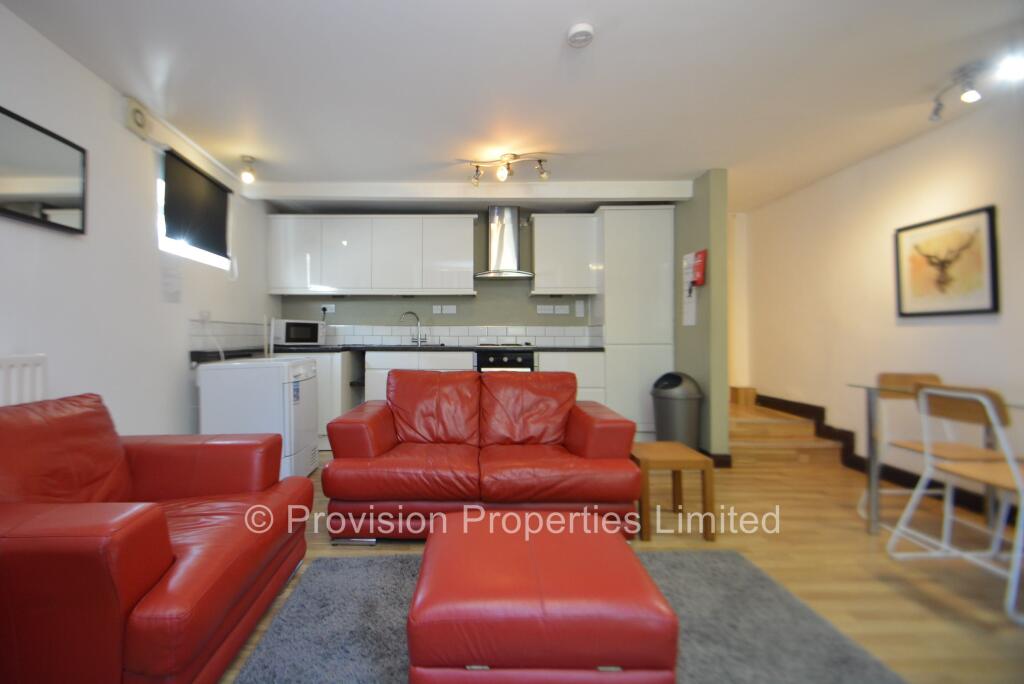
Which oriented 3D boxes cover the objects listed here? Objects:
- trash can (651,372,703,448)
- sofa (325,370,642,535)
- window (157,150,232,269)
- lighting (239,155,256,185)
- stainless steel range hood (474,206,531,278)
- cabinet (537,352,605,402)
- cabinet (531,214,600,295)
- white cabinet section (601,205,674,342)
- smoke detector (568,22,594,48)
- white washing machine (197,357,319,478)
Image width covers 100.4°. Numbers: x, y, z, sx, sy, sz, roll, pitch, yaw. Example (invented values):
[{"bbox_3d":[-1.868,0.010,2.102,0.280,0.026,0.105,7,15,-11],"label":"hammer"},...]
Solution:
[{"bbox_3d":[1.276,0.602,3.312,0.410,0.730,0.410,0,1,0],"label":"trash can"},{"bbox_3d":[-0.158,0.577,2.455,1.520,0.800,0.890,0,0,-1],"label":"sofa"},{"bbox_3d":[-2.360,-0.945,3.220,0.090,0.670,0.790,0,0,-3],"label":"window"},{"bbox_3d":[-2.085,-1.355,3.370,0.110,0.210,0.120,0,0,-30],"label":"lighting"},{"bbox_3d":[-0.083,-0.997,4.244,0.600,0.710,0.490,0,1,0],"label":"stainless steel range hood"},{"bbox_3d":[0.545,0.520,4.204,0.600,0.873,0.580,0,1,0],"label":"cabinet"},{"bbox_3d":[0.509,-0.859,4.327,0.642,0.785,0.330,0,1,0],"label":"cabinet"},{"bbox_3d":[1.160,-0.607,4.210,0.635,1.265,0.600,0,0,-2],"label":"white cabinet section"},{"bbox_3d":[0.317,-1.437,2.009,0.117,0.045,0.117,0,1,0],"label":"smoke detector"},{"bbox_3d":[-1.748,0.559,3.009,0.560,0.850,0.600,0,1,-10],"label":"white washing machine"}]

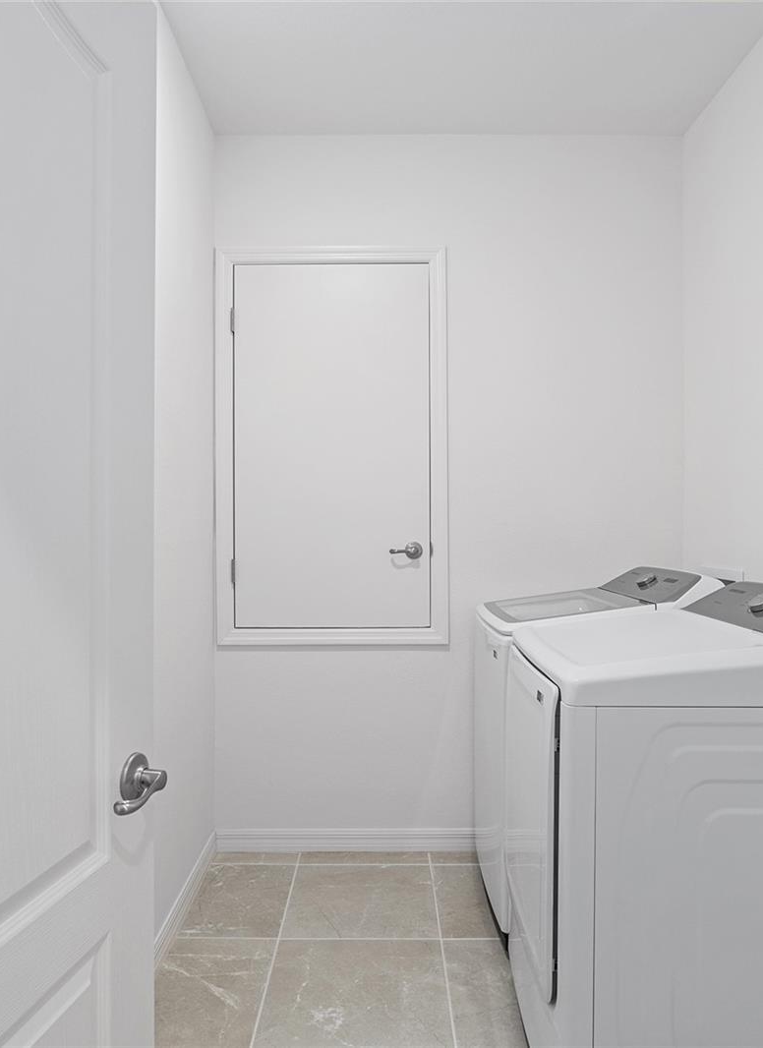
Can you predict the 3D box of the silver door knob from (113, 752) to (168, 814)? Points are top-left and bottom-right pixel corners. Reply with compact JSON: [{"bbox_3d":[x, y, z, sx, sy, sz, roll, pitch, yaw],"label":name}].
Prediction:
[{"bbox_3d":[-0.326,0.351,0.928,0.064,0.067,0.135,0,0,14],"label":"silver door knob"}]

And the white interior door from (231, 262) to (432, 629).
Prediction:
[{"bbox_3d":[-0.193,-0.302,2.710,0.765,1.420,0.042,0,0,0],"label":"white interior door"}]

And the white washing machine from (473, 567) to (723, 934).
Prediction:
[{"bbox_3d":[0.705,0.720,2.360,0.710,1.110,0.670,0,0,0],"label":"white washing machine"}]

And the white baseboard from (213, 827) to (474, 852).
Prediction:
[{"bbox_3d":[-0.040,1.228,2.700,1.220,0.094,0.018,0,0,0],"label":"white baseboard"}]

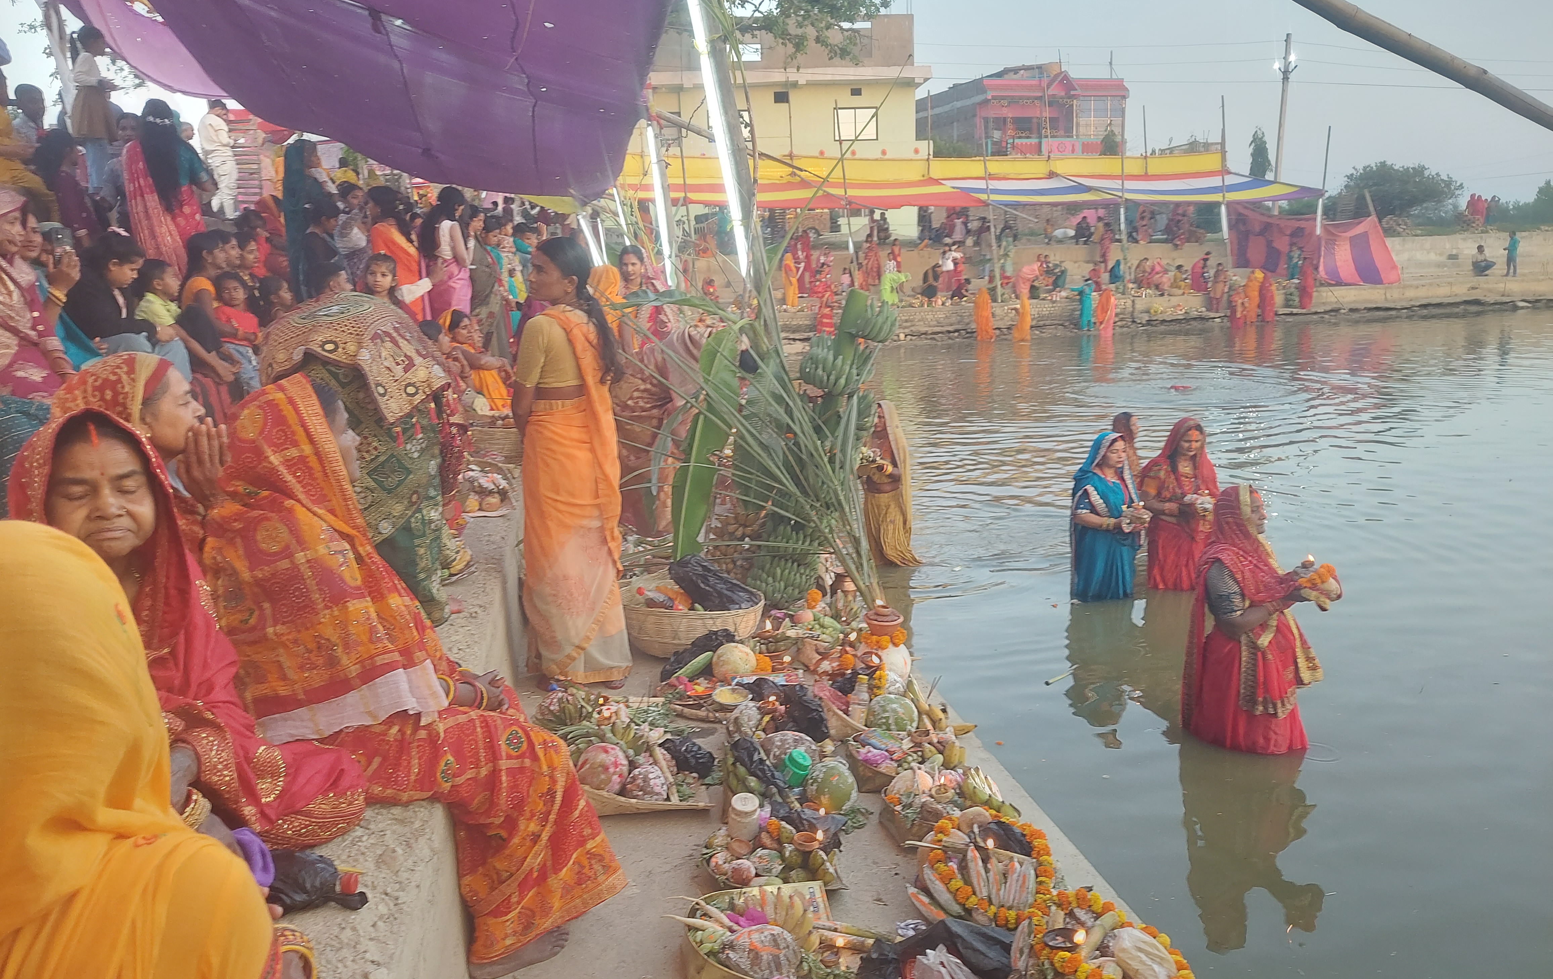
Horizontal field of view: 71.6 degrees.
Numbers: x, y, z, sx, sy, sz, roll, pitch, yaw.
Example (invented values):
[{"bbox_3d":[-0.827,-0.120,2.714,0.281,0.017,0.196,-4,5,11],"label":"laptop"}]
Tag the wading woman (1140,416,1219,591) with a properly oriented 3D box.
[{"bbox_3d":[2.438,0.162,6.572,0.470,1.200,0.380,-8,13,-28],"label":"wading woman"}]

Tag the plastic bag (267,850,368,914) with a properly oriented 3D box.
[{"bbox_3d":[-0.782,0.633,1.770,0.175,0.075,0.110,-2,12,-10],"label":"plastic bag"}]

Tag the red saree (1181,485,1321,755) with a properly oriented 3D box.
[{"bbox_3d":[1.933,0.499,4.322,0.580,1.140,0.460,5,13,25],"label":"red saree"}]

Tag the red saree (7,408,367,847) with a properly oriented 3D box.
[{"bbox_3d":[-0.949,0.274,1.755,0.580,0.800,0.500,-10,15,-37],"label":"red saree"}]

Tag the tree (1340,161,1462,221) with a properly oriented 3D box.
[{"bbox_3d":[31.349,-15.128,56.293,6.300,3.300,5.200,-2,12,0],"label":"tree"}]

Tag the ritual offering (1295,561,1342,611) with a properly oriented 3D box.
[{"bbox_3d":[2.092,0.356,4.148,0.180,0.170,0.160,5,13,25],"label":"ritual offering"}]

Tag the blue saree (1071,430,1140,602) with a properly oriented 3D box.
[{"bbox_3d":[1.881,0.120,6.245,0.420,1.040,0.360,-10,15,-37],"label":"blue saree"}]

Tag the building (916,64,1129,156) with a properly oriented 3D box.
[{"bbox_3d":[13.364,-19.479,61.332,8.000,6.200,10.000,-5,12,-15],"label":"building"}]

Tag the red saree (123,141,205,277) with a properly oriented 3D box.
[{"bbox_3d":[-3.785,-1.605,6.707,0.460,1.060,0.380,0,12,12],"label":"red saree"}]

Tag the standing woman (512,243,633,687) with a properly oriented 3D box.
[{"bbox_3d":[-0.697,-0.087,3.669,0.430,1.520,0.350,-12,15,-39],"label":"standing woman"}]

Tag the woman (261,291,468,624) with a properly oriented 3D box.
[{"bbox_3d":[-1.294,-0.137,3.501,0.600,0.980,0.500,-2,12,2],"label":"woman"}]

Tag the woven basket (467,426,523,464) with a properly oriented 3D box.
[{"bbox_3d":[-1.543,-0.257,5.920,0.420,0.200,0.420,-2,12,0],"label":"woven basket"}]

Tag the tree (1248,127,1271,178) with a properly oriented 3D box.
[{"bbox_3d":[24.288,-16.205,54.406,1.300,4.000,1.300,-2,12,0],"label":"tree"}]

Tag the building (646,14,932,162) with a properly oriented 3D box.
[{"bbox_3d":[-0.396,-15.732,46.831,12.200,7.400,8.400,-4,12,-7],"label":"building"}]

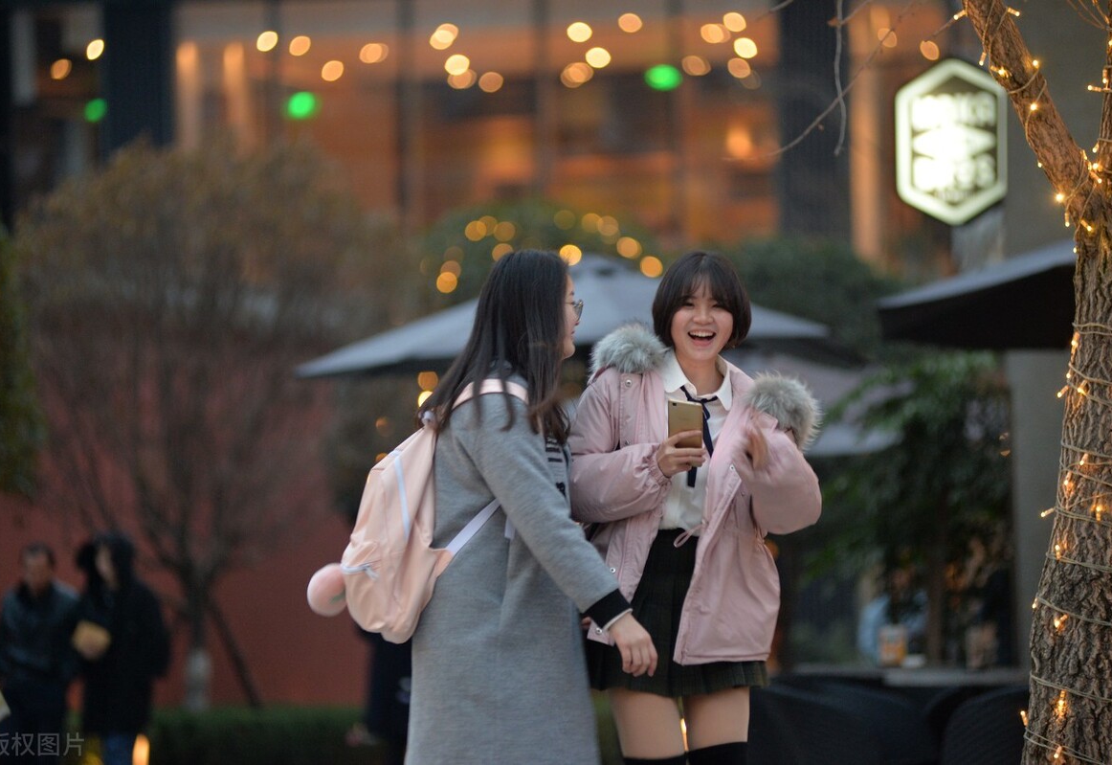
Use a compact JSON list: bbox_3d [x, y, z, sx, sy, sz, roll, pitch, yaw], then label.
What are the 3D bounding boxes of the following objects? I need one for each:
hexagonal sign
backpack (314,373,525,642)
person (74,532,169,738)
[{"bbox_3d":[1.512,-0.919,24.400,0.425,0.640,0.120,0,-3,-2],"label":"hexagonal sign"},{"bbox_3d":[-0.303,0.274,13.400,0.370,0.530,0.300,5,-3,-13],"label":"backpack"},{"bbox_3d":[-2.178,1.580,32.000,0.500,1.660,0.360,-2,-3,27],"label":"person"}]

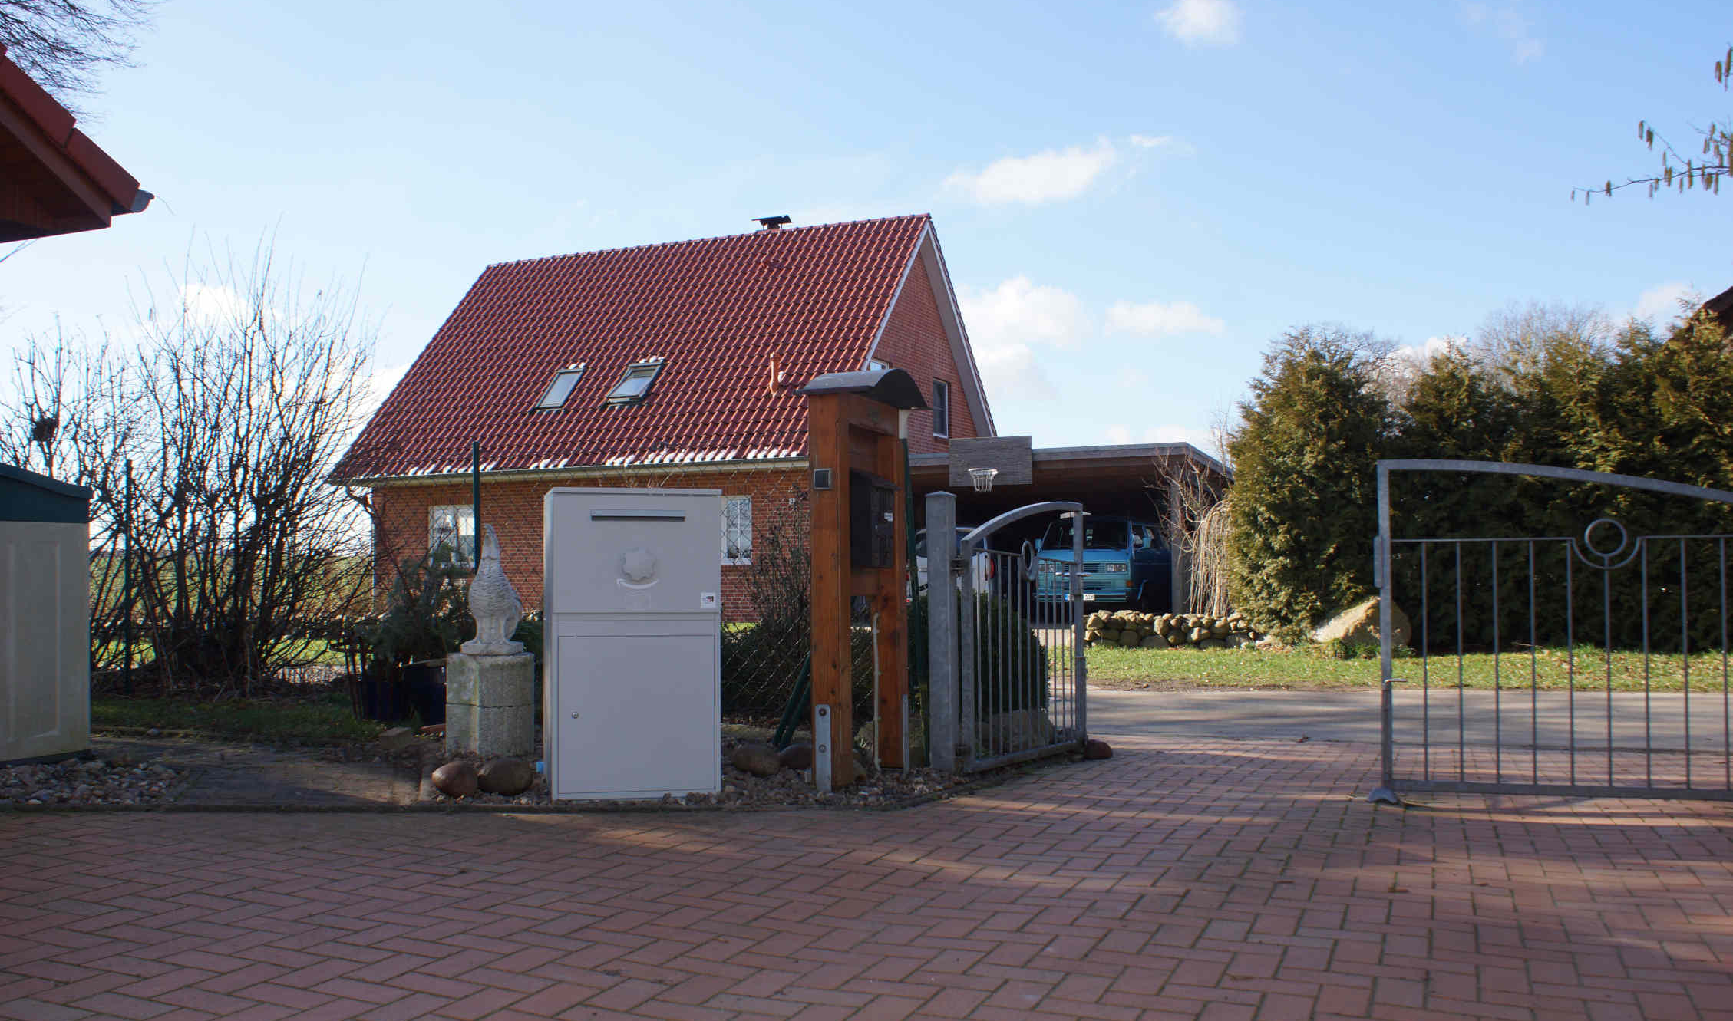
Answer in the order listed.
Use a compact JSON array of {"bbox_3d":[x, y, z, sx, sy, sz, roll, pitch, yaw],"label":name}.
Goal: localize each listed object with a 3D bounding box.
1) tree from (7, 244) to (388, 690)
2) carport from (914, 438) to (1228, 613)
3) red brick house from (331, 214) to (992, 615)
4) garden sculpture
[{"bbox_3d":[-5.058,-0.349,10.800,2.750,3.300,2.400,1,-3,-25],"label":"tree"},{"bbox_3d":[3.487,0.714,26.781,6.400,3.000,6.600,-1,-3,25],"label":"carport"},{"bbox_3d":[-4.399,-2.020,36.140,13.000,9.400,11.100,-1,-3,25],"label":"red brick house"},{"bbox_3d":[-1.708,0.359,6.600,0.220,0.590,0.280,-1,-3,24],"label":"garden sculpture"}]

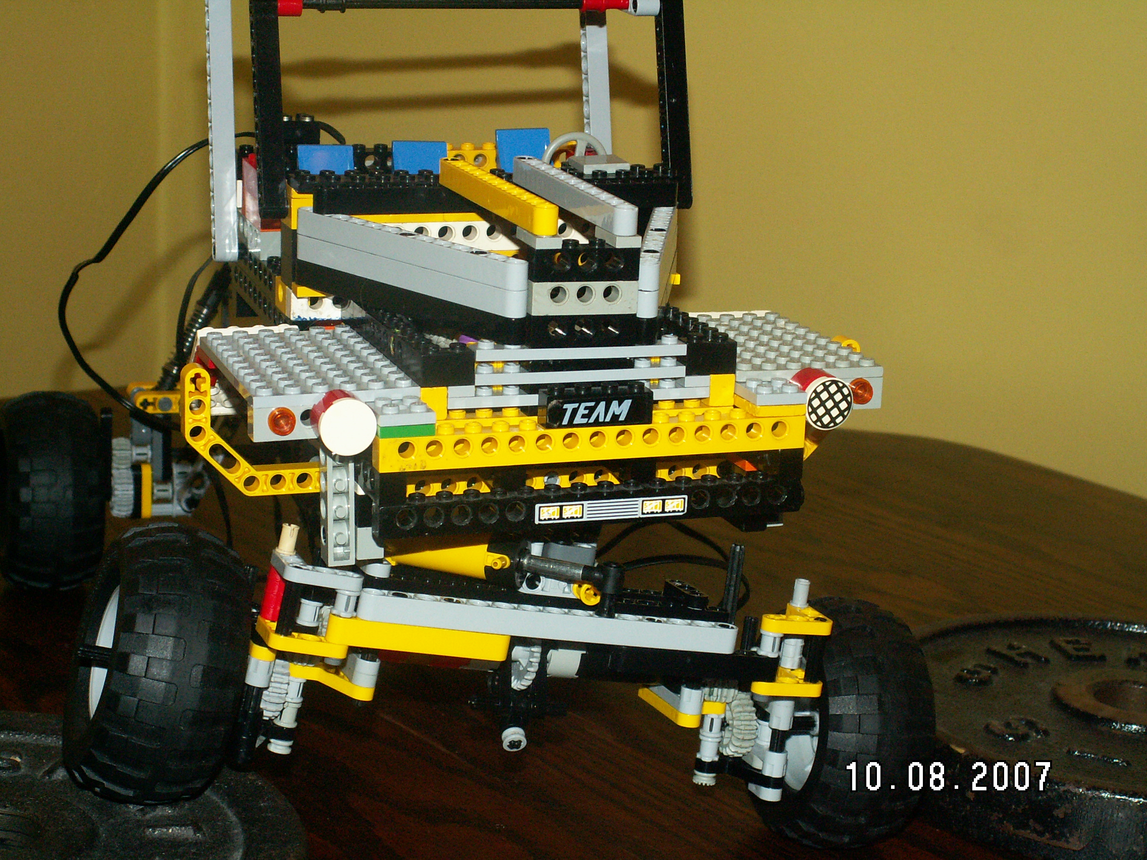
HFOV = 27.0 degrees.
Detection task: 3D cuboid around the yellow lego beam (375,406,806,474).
[{"bbox_3d":[0.006,0.002,0.679,0.128,0.011,0.008,-3,15,-19],"label":"yellow lego beam"}]

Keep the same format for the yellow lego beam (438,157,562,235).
[{"bbox_3d":[-0.023,-0.069,0.704,0.008,0.008,0.088,-3,16,-22],"label":"yellow lego beam"}]

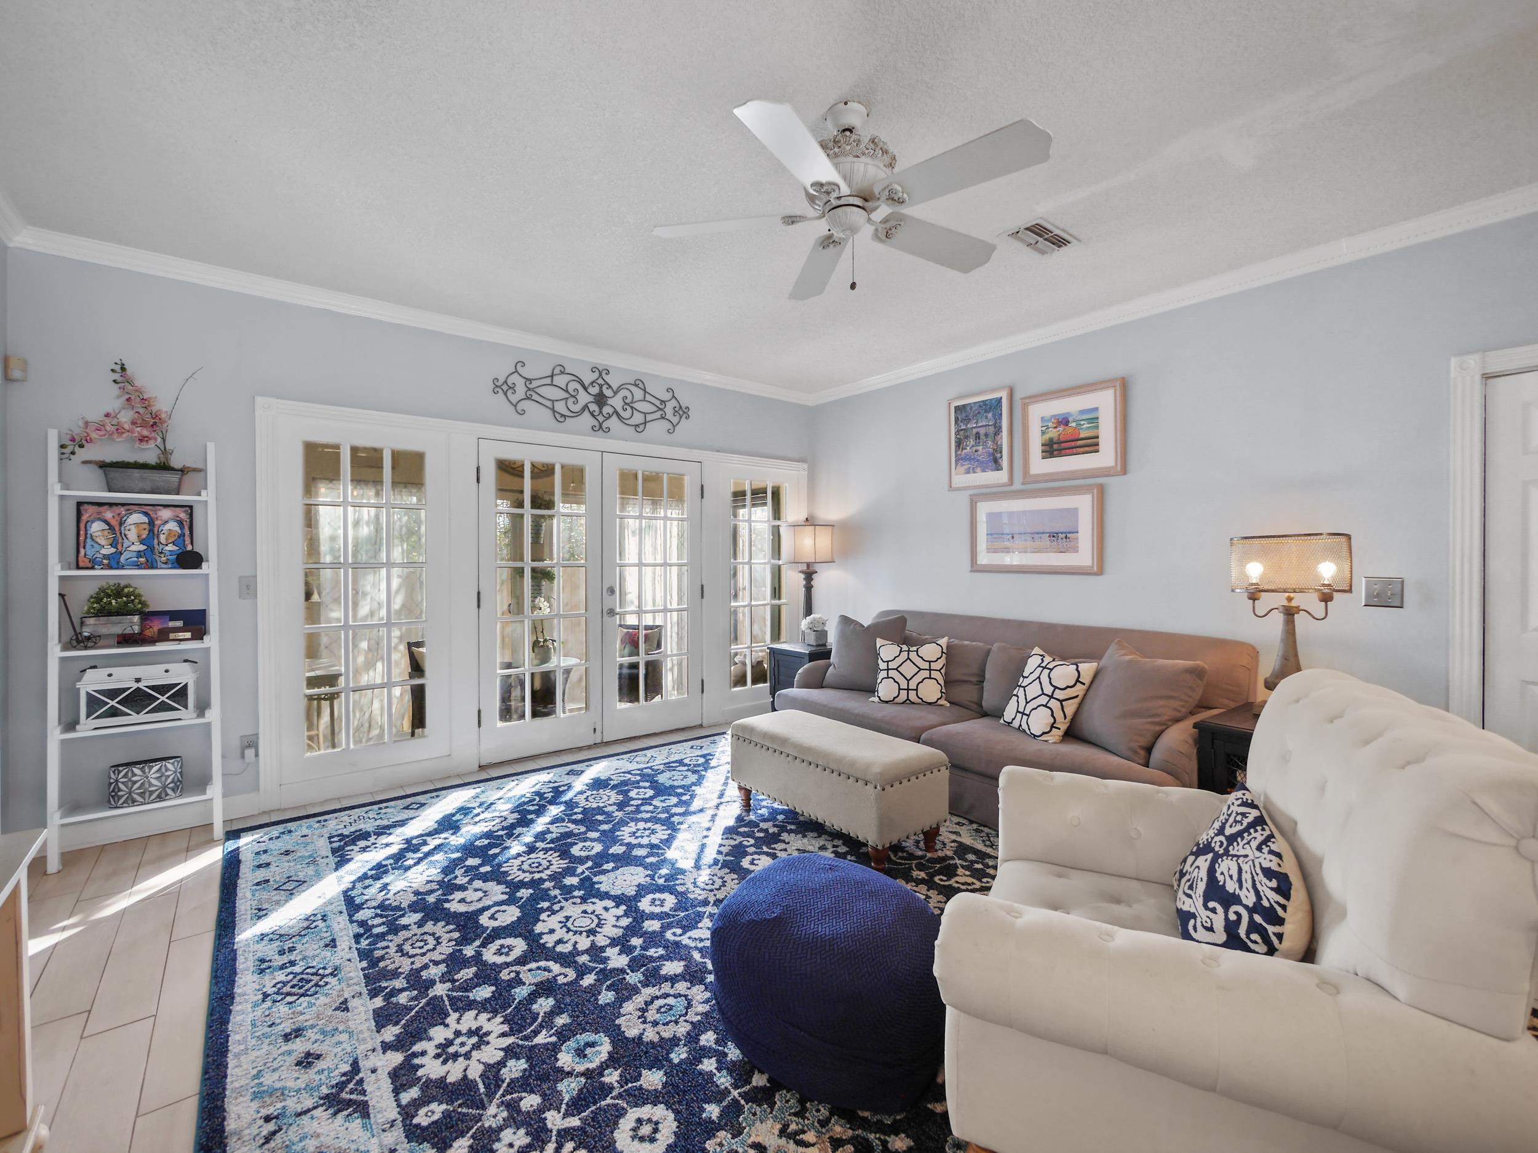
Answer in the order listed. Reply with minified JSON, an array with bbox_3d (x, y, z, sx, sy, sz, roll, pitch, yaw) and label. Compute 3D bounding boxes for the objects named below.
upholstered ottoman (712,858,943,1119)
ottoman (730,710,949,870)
[{"bbox_3d":[0.159,1.033,1.647,0.620,0.465,0.620,0,2,0],"label":"upholstered ottoman"},{"bbox_3d":[0.314,1.001,3.088,0.480,0.430,1.020,-2,3,-40],"label":"ottoman"}]

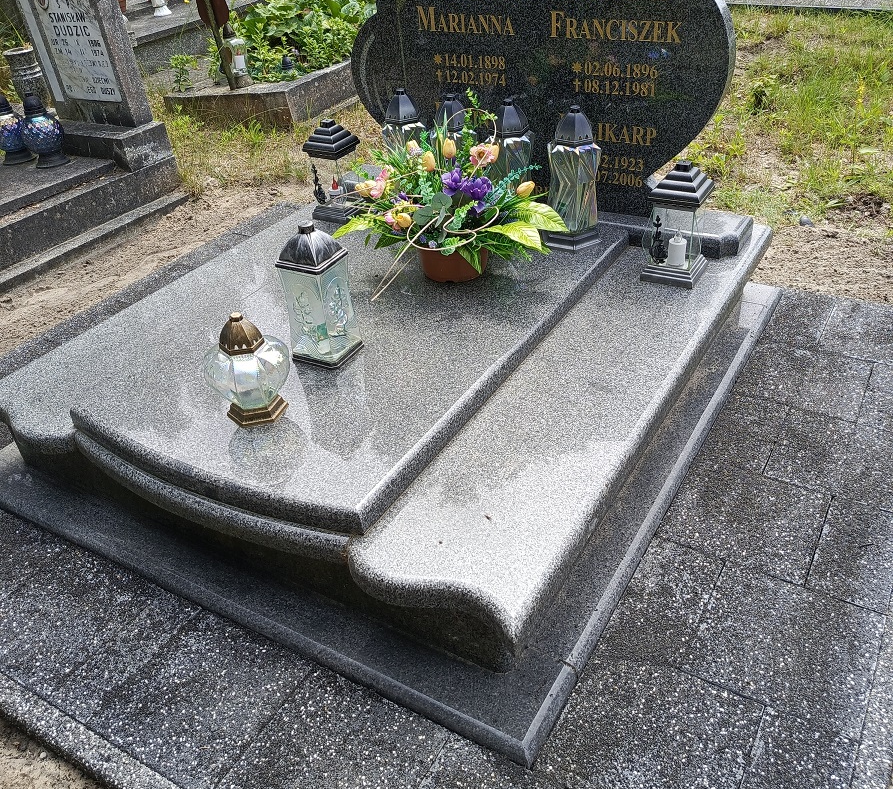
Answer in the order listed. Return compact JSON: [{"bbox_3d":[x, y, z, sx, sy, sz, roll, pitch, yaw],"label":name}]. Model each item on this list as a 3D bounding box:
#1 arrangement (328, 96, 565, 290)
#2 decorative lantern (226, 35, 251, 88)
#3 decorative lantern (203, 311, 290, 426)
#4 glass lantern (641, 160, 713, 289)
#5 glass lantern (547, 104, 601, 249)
[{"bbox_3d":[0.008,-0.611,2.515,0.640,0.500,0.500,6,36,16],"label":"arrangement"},{"bbox_3d":[-1.359,-2.178,5.368,0.155,0.270,0.155,-12,35,-9],"label":"decorative lantern"},{"bbox_3d":[-0.494,-0.074,2.047,0.212,0.281,0.212,-14,35,-13],"label":"decorative lantern"},{"bbox_3d":[0.718,-0.530,2.541,0.165,0.350,0.165,15,39,27],"label":"glass lantern"},{"bbox_3d":[0.419,-0.726,2.736,0.205,0.443,0.215,1,35,8],"label":"glass lantern"}]

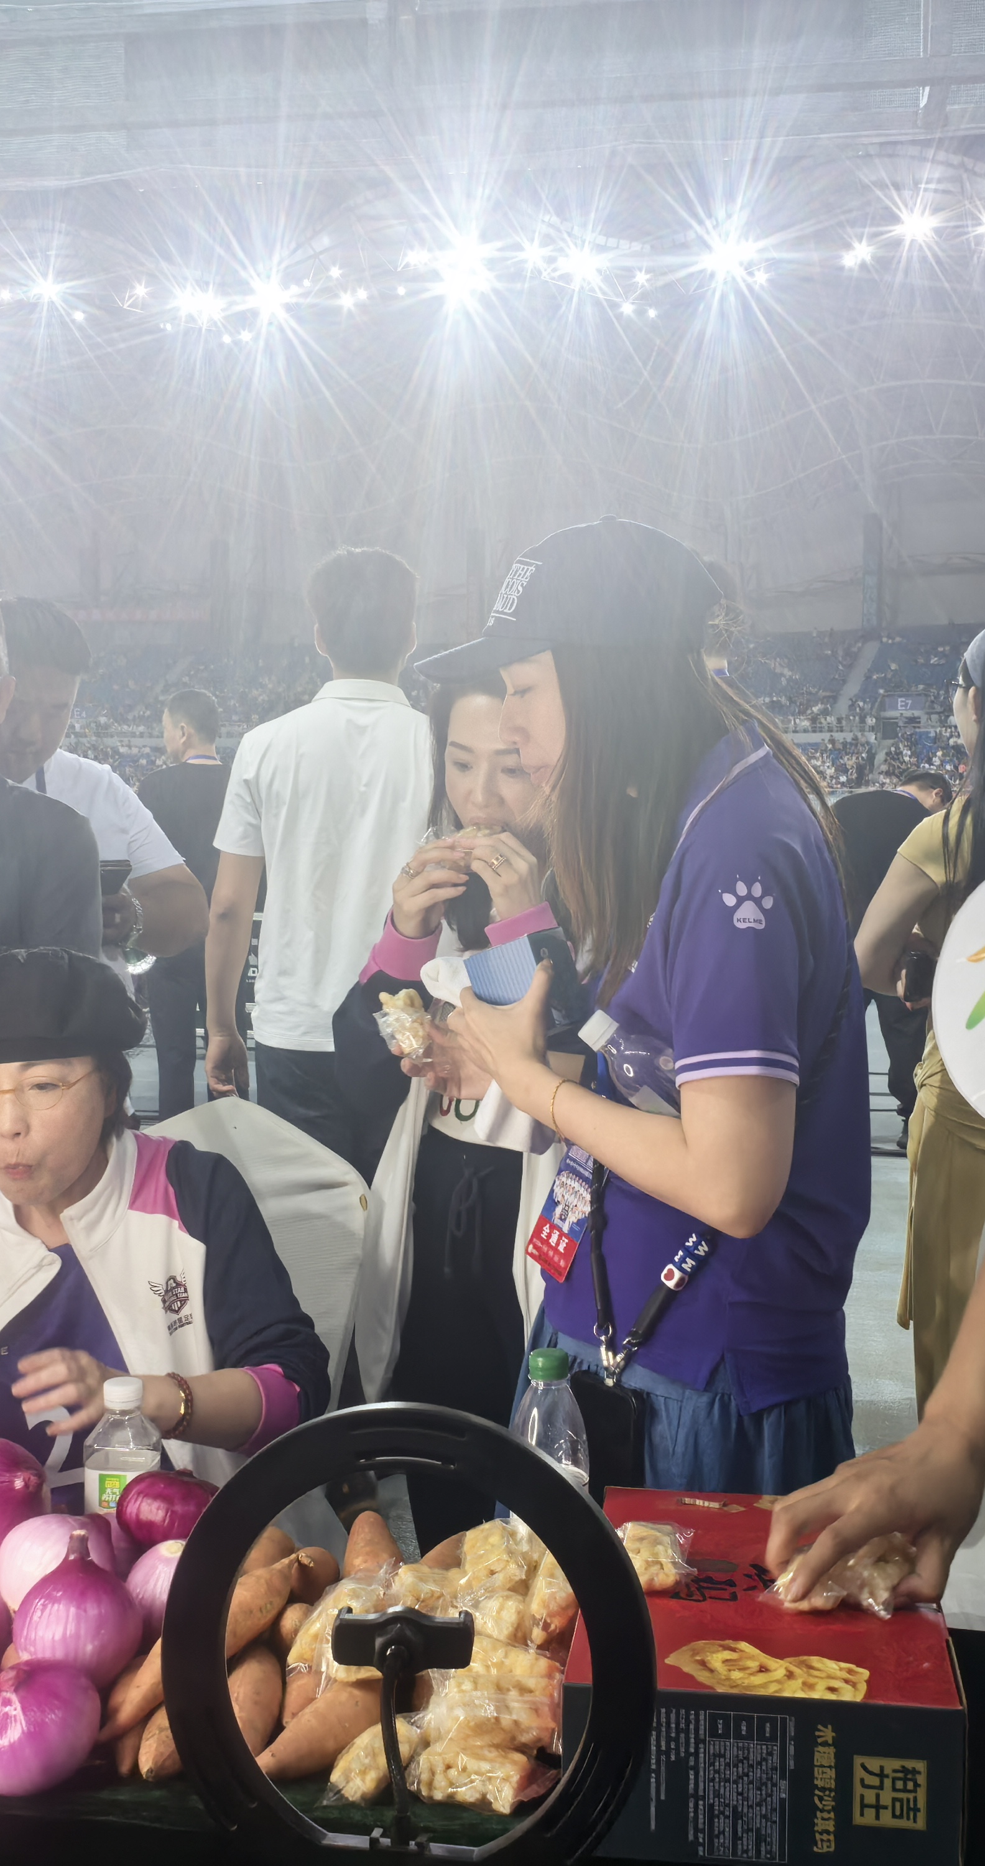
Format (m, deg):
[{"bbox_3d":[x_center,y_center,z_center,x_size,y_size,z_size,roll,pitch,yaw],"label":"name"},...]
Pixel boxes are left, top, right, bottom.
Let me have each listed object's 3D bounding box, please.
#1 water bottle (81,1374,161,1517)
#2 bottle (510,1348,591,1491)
[{"bbox_3d":[-0.292,0.438,1.541,0.060,0.168,0.060,0,5,3],"label":"water bottle"},{"bbox_3d":[0.045,0.424,1.523,0.063,0.195,0.063,0,5,0],"label":"bottle"}]

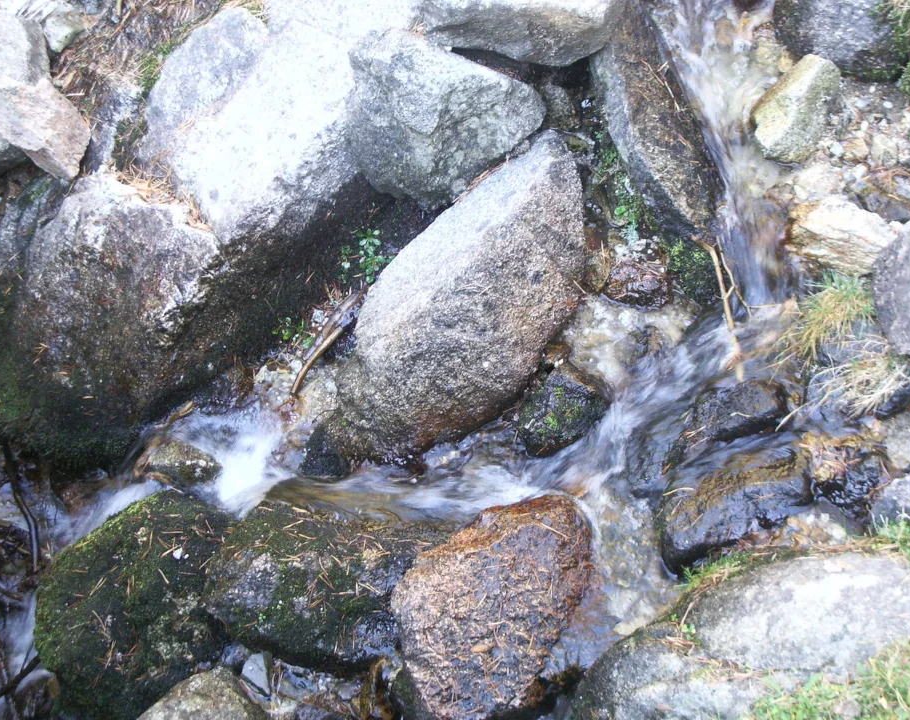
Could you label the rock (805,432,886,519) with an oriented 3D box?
[{"bbox_3d":[0.589,0.173,2.580,0.120,0.100,0.125,0,44,0],"label":"rock"}]

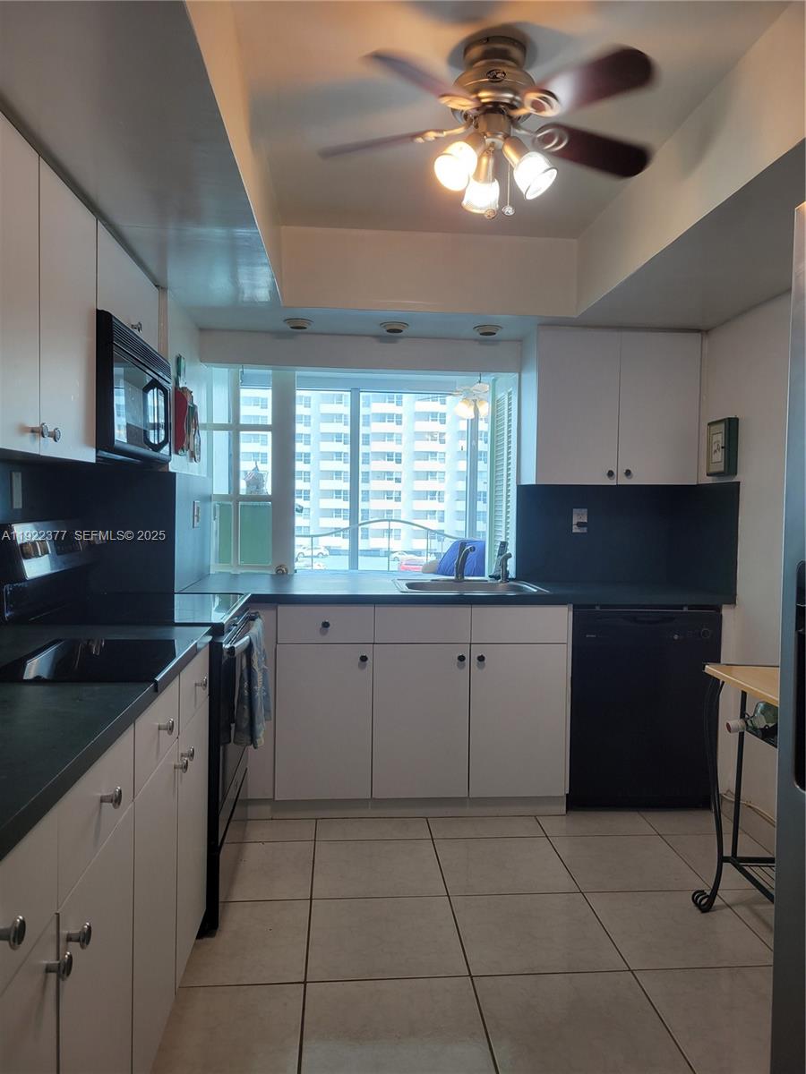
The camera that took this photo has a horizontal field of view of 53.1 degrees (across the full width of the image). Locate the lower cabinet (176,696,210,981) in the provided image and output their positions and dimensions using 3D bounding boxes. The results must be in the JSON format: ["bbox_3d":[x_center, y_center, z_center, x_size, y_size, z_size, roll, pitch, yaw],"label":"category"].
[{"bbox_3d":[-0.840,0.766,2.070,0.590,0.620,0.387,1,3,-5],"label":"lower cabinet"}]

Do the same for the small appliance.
[{"bbox_3d":[-1.016,-0.442,2.599,0.387,0.405,0.757,1,3,-5],"label":"small appliance"}]

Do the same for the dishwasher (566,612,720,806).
[{"bbox_3d":[0.949,0.697,3.530,0.610,0.858,0.600,1,3,-5],"label":"dishwasher"}]

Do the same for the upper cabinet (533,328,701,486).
[{"bbox_3d":[0.914,-0.561,3.629,0.719,0.662,0.335,1,3,-5],"label":"upper cabinet"}]

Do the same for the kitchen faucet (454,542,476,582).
[{"bbox_3d":[0.276,0.119,3.602,0.060,0.180,0.200,0,3,-13],"label":"kitchen faucet"}]

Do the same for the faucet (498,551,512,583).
[{"bbox_3d":[0.472,0.138,3.653,0.042,0.137,0.085,0,3,-25],"label":"faucet"}]

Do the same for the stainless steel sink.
[{"bbox_3d":[0.279,0.301,3.472,0.615,0.183,0.535,1,3,-5],"label":"stainless steel sink"}]

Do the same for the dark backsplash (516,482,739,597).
[{"bbox_3d":[0.942,-0.006,3.508,0.765,0.456,0.640,1,3,-5],"label":"dark backsplash"}]

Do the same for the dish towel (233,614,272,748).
[{"bbox_3d":[-0.518,0.494,2.803,0.095,0.410,0.400,1,3,-5],"label":"dish towel"}]

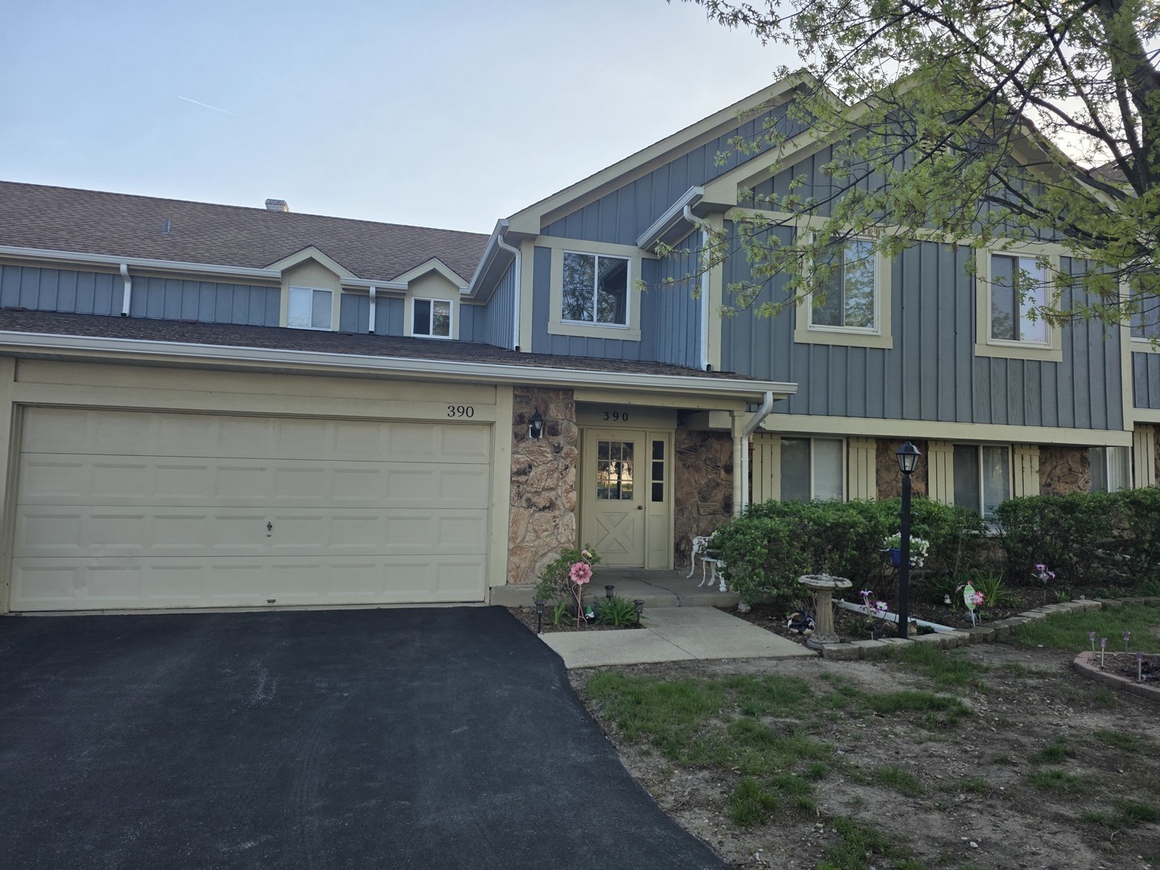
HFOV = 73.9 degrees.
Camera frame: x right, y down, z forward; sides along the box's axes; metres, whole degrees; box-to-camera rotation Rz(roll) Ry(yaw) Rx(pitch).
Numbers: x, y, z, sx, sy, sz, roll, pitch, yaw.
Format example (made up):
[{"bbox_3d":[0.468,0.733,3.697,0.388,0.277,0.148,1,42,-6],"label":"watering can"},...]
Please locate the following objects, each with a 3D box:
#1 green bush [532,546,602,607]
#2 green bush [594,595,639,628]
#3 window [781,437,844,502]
[{"bbox_3d":[-0.129,1.434,7.791,0.660,0.670,0.600,2,-4,-14],"label":"green bush"},{"bbox_3d":[0.404,1.870,8.266,0.480,0.300,0.460,1,-3,0],"label":"green bush"},{"bbox_3d":[3.582,0.748,11.930,1.120,1.394,0.100,2,-3,-15],"label":"window"}]

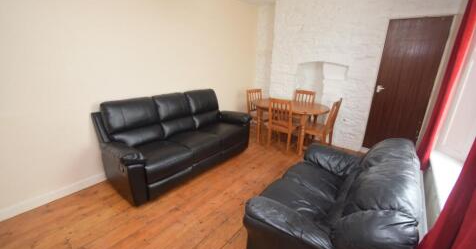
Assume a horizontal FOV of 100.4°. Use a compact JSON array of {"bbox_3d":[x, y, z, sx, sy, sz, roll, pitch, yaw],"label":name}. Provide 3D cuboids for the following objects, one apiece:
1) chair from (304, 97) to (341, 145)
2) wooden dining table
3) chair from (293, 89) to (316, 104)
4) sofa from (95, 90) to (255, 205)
[{"bbox_3d":[1.471,-0.003,3.565,0.470,0.905,0.420,15,23,38],"label":"chair"},{"bbox_3d":[0.964,-0.028,3.887,1.387,0.747,0.977,13,22,32],"label":"wooden dining table"},{"bbox_3d":[1.298,-0.236,4.269,0.420,0.905,0.470,14,23,36],"label":"chair"},{"bbox_3d":[-0.789,0.113,2.988,0.938,1.008,2.046,15,23,37],"label":"sofa"}]

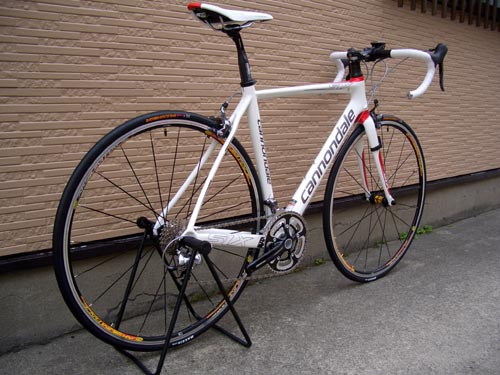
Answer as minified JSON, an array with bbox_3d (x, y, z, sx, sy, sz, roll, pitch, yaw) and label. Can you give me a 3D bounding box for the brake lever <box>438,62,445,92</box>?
[{"bbox_3d":[0.692,-0.397,1.826,0.026,0.108,0.018,-8,13,-41],"label":"brake lever"}]

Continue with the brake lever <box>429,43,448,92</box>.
[{"bbox_3d":[0.673,-0.430,1.807,0.105,0.168,0.048,-8,13,-41],"label":"brake lever"}]

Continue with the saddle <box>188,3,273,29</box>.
[{"bbox_3d":[-0.037,-0.478,1.438,0.276,0.066,0.135,-7,12,-41],"label":"saddle"}]

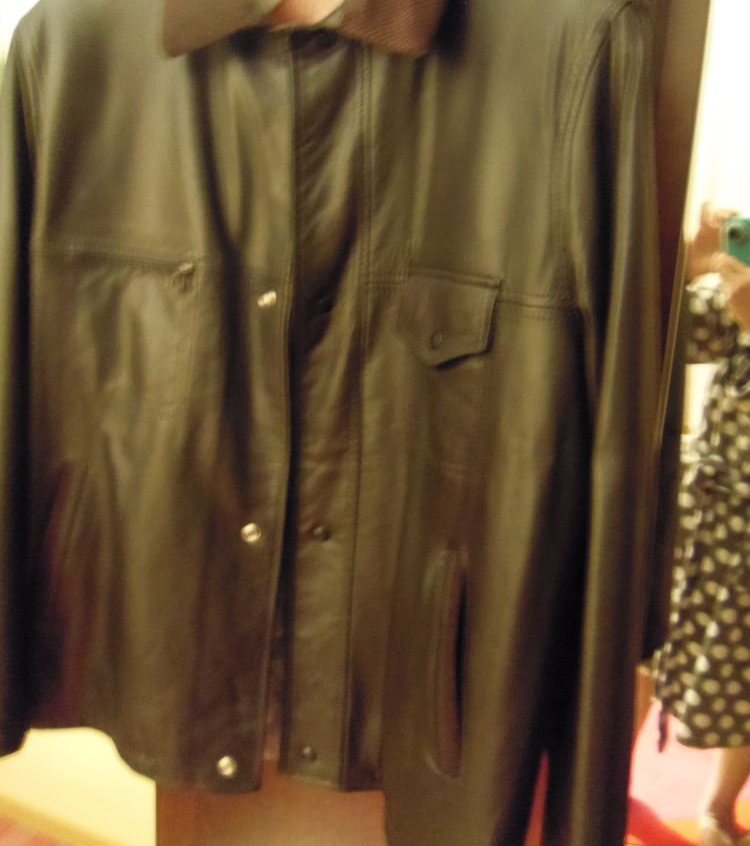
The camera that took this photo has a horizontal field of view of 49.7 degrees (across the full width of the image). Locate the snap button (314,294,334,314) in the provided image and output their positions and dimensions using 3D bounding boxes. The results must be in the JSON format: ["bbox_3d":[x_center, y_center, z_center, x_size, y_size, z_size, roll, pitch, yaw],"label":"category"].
[{"bbox_3d":[-0.043,-0.101,0.680,0.015,0.015,0.006,6,9,20],"label":"snap button"}]

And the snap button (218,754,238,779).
[{"bbox_3d":[-0.125,0.291,0.685,0.016,0.016,0.006,5,7,12],"label":"snap button"}]

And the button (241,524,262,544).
[{"bbox_3d":[-0.102,0.091,0.670,0.015,0.015,0.006,5,7,15],"label":"button"}]

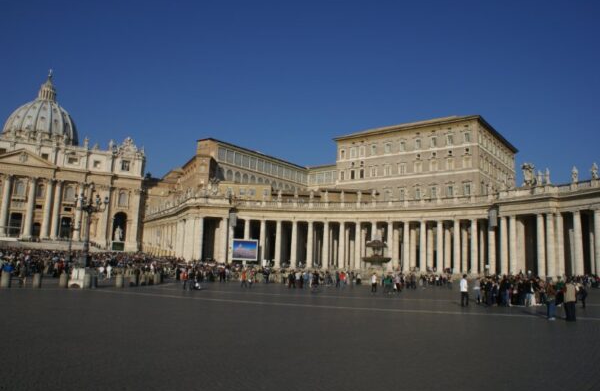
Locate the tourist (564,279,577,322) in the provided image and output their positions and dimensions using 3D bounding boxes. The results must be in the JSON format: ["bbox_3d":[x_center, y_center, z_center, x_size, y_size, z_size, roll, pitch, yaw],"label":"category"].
[{"bbox_3d":[11.261,4.363,18.747,0.500,1.700,0.360,-1,-10,16],"label":"tourist"}]

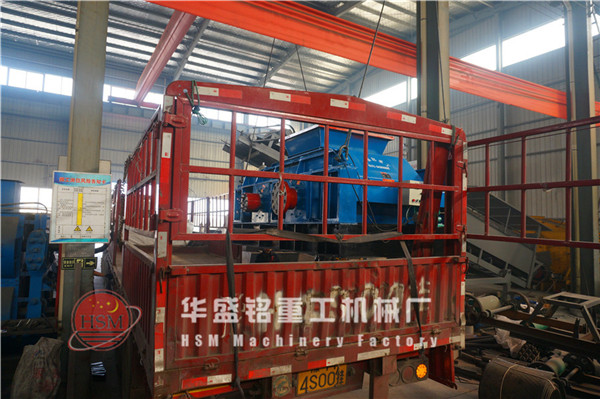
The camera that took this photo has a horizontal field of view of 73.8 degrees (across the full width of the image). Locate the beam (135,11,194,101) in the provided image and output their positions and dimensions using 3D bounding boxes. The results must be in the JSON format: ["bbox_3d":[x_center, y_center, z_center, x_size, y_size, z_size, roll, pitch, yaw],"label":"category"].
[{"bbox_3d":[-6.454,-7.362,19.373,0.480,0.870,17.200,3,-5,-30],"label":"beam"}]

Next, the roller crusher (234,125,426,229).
[{"bbox_3d":[0.165,-0.195,4.880,1.328,1.085,2.817,3,-4,-28],"label":"roller crusher"}]

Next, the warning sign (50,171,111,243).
[{"bbox_3d":[-2.545,0.097,4.653,0.605,0.825,0.025,3,-4,-27],"label":"warning sign"}]

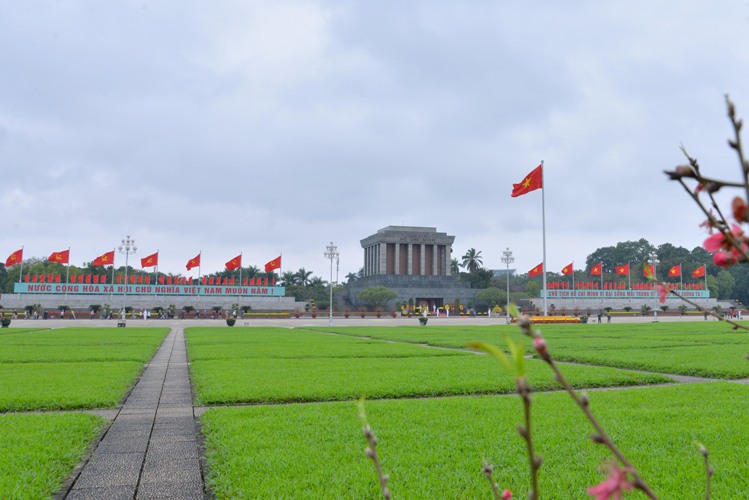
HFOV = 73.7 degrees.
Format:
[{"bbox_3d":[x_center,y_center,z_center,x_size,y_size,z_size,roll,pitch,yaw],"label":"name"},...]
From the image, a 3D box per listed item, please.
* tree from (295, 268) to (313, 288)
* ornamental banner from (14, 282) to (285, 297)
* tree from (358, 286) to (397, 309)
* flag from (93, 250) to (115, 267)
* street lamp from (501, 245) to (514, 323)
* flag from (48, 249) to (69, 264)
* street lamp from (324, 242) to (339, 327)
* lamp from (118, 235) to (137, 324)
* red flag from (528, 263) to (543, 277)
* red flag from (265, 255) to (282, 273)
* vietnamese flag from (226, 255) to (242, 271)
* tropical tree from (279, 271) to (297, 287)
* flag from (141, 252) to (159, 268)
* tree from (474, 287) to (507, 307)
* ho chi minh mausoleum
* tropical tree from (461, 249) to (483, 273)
[{"bbox_3d":[-20.205,12.164,141.163,5.300,13.740,5.300,2,-7,-15],"label":"tree"},{"bbox_3d":[-42.202,7.819,97.367,48.900,1.900,0.300,2,-7,-14],"label":"ornamental banner"},{"bbox_3d":[0.634,10.273,104.000,8.120,4.982,8.120,0,-7,0],"label":"tree"},{"bbox_3d":[-51.444,1.656,95.101,3.800,2.900,0.700,2,-7,-14],"label":"flag"},{"bbox_3d":[17.664,4.758,66.180,1.700,10.180,1.700,2,-7,-14],"label":"street lamp"},{"bbox_3d":[-58.045,1.298,92.000,3.101,2.626,0.800,2,-7,-13],"label":"flag"},{"bbox_3d":[-5.607,4.509,65.500,1.950,10.761,1.950,2,-7,-14],"label":"street lamp"},{"bbox_3d":[-29.568,3.708,60.000,2.100,10.691,2.100,2,-7,-14],"label":"lamp"},{"bbox_3d":[37.179,4.613,115.000,3.207,3.346,0.800,2,-7,-13],"label":"red flag"},{"bbox_3d":[-20.755,2.980,102.647,3.300,3.200,0.700,2,-7,-14],"label":"red flag"},{"bbox_3d":[-27.923,2.549,99.500,3.031,3.166,0.800,2,-7,-13],"label":"vietnamese flag"},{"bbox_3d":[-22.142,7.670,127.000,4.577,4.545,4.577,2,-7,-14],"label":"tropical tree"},{"bbox_3d":[-43.635,2.000,97.000,3.300,2.950,0.700,2,-7,-14],"label":"flag"},{"bbox_3d":[25.585,10.843,110.000,7.267,5.325,7.267,2,-7,-14],"label":"tree"},{"bbox_3d":[8.390,5.502,126.833,36.000,21.600,28.500,2,-7,-17],"label":"ho chi minh mausoleum"},{"bbox_3d":[28.648,9.802,148.752,6.300,20.480,6.300,2,-7,-15],"label":"tropical tree"}]

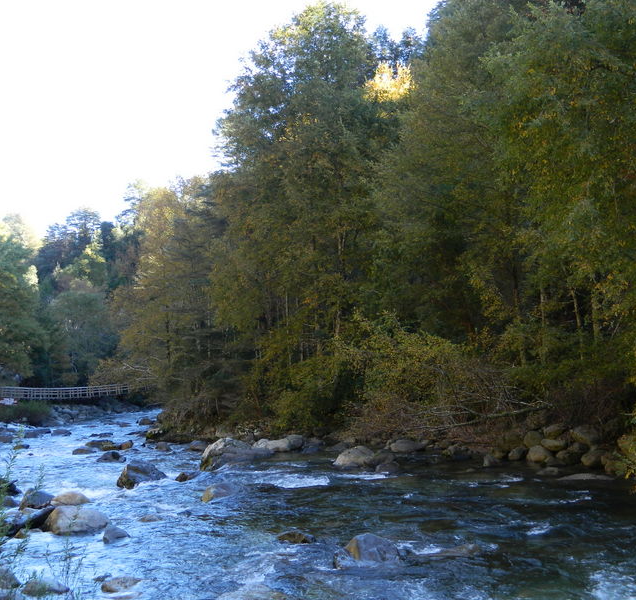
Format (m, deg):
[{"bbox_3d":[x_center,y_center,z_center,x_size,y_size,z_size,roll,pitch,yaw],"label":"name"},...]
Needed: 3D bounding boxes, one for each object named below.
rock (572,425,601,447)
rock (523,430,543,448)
[{"bbox_3d":[7.580,3.833,26.800,0.790,0.560,0.620,-1,-5,16],"label":"rock"},{"bbox_3d":[6.081,3.946,26.800,0.550,0.480,0.480,-1,-5,16],"label":"rock"}]

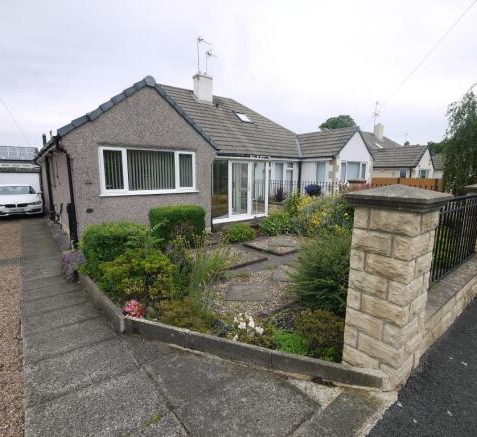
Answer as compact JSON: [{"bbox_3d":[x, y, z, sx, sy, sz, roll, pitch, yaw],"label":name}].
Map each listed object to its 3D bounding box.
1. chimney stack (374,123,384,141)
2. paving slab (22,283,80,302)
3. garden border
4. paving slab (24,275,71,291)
[{"bbox_3d":[15.242,-9.242,29.477,0.940,1.574,0.750,-7,12,-38],"label":"chimney stack"},{"bbox_3d":[-2.896,1.168,4.253,0.770,0.050,0.560,-7,10,-36],"label":"paving slab"},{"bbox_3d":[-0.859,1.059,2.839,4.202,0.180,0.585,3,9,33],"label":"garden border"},{"bbox_3d":[-3.014,1.031,4.355,0.750,0.050,0.580,-7,9,-38],"label":"paving slab"}]

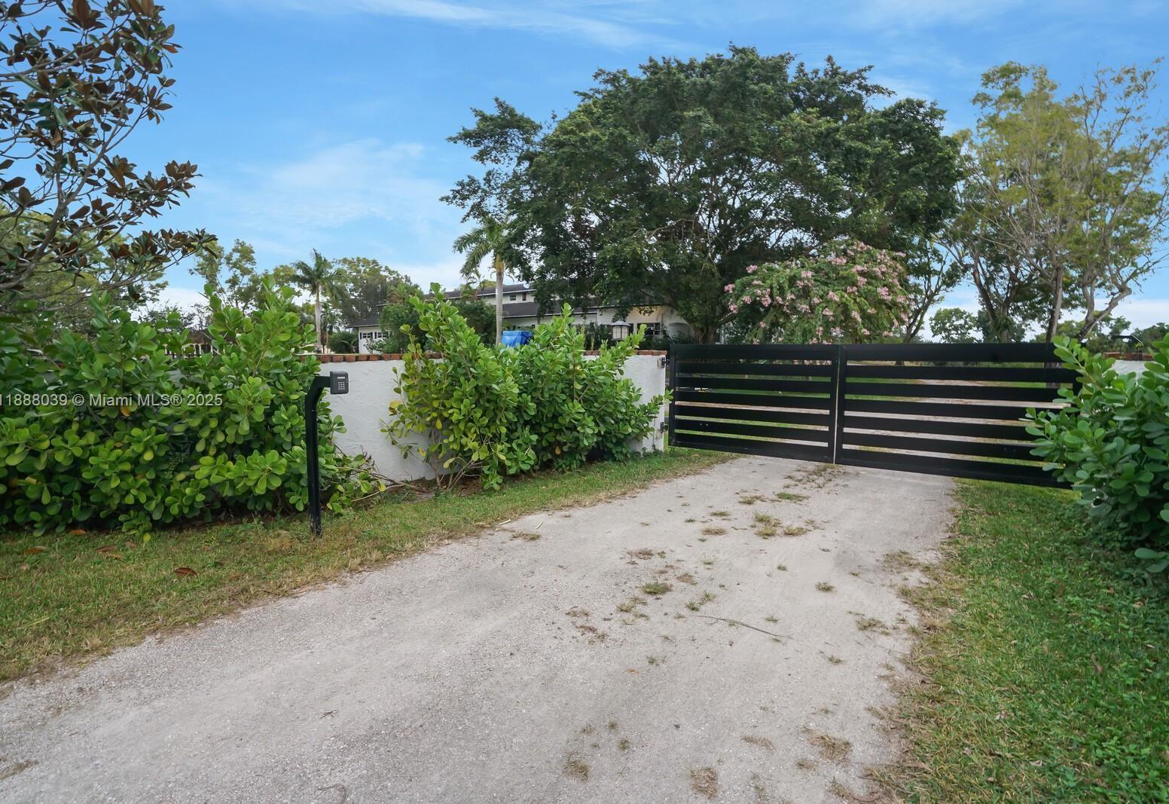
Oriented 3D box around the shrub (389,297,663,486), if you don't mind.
[{"bbox_3d":[-0.409,-0.128,5.108,2.814,1.760,1.023,-3,7,-27],"label":"shrub"}]

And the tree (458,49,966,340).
[{"bbox_3d":[4.717,-7.609,21.297,19.500,12.800,17.500,1,6,12],"label":"tree"}]

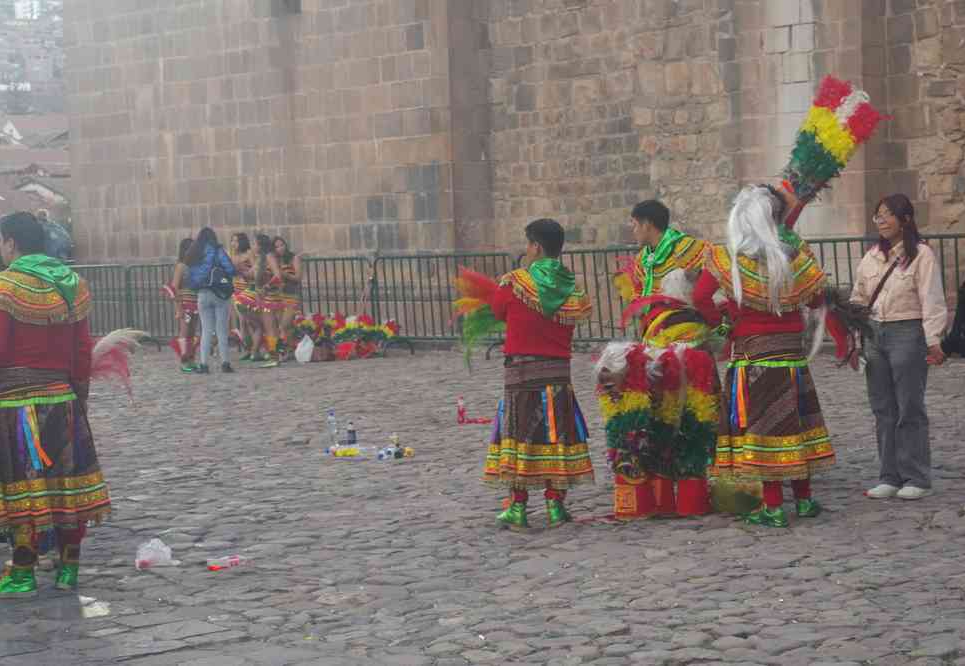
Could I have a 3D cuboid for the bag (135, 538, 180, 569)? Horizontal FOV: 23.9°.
[{"bbox_3d":[-1.526,1.032,10.650,0.200,0.130,0.160,-2,3,0],"label":"bag"}]

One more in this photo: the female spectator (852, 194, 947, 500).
[{"bbox_3d":[2.212,0.072,12.100,0.500,1.610,0.340,-1,3,19],"label":"female spectator"}]

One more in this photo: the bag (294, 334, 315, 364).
[{"bbox_3d":[-2.026,0.188,25.900,0.220,0.320,0.200,-2,3,0],"label":"bag"}]

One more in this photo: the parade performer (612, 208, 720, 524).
[{"bbox_3d":[0.976,0.217,12.200,0.520,1.510,0.480,1,4,41],"label":"parade performer"}]

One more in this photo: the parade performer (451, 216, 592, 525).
[{"bbox_3d":[0.223,0.213,12.100,0.630,1.620,0.540,-3,3,-25],"label":"parade performer"}]

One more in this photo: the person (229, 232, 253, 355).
[{"bbox_3d":[-2.868,-0.450,27.300,0.330,1.520,0.430,-3,3,-21],"label":"person"}]

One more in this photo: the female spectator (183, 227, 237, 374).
[{"bbox_3d":[-2.966,-0.361,24.900,0.500,1.600,0.380,-3,3,-27],"label":"female spectator"}]

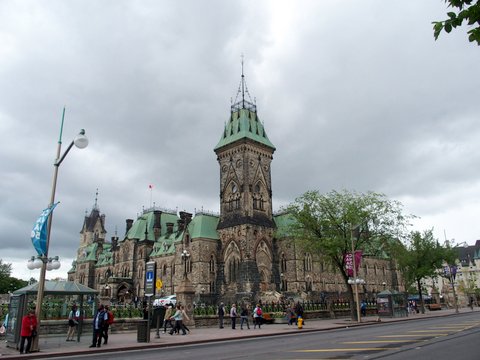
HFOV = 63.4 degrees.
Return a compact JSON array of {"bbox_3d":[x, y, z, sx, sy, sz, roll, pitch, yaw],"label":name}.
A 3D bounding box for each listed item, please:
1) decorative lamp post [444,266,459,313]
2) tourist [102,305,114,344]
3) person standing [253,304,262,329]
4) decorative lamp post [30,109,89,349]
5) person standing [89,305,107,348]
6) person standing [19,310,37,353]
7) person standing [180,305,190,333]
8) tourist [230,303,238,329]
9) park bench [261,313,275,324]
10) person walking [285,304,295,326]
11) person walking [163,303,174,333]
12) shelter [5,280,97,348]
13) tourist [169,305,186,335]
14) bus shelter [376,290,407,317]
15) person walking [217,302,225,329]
[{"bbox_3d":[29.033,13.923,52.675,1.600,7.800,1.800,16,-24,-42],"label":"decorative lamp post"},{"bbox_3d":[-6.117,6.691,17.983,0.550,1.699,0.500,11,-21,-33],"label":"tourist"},{"bbox_3d":[1.198,9.244,26.318,0.520,1.574,0.420,7,-19,-24],"label":"person standing"},{"bbox_3d":[-8.366,1.664,17.625,1.600,11.200,2.400,16,-24,-42],"label":"decorative lamp post"},{"bbox_3d":[-6.253,6.482,17.269,0.500,1.730,0.600,16,-24,-42],"label":"person standing"},{"bbox_3d":[-8.186,5.874,15.090,0.560,1.597,0.420,16,-24,-42],"label":"person standing"},{"bbox_3d":[-3.234,8.209,22.785,0.750,1.575,0.500,8,-19,-27],"label":"person standing"},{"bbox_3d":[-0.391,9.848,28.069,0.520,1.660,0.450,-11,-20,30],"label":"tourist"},{"bbox_3d":[2.371,12.080,33.941,1.500,0.870,0.650,16,-24,-42],"label":"park bench"},{"bbox_3d":[4.064,10.886,31.587,0.500,1.660,0.520,16,-24,-42],"label":"person walking"},{"bbox_3d":[-4.298,8.450,23.691,0.620,1.685,0.500,9,-20,-29],"label":"person walking"},{"bbox_3d":[-8.694,6.288,18.468,3.566,2.830,1.942,14,-23,-40],"label":"shelter"},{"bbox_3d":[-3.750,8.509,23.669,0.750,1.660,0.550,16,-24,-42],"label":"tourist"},{"bbox_3d":[15.818,12.864,40.409,3.700,2.627,1.662,16,-24,-42],"label":"bus shelter"},{"bbox_3d":[-1.364,9.471,27.166,0.520,1.719,0.360,-5,-18,14],"label":"person walking"}]

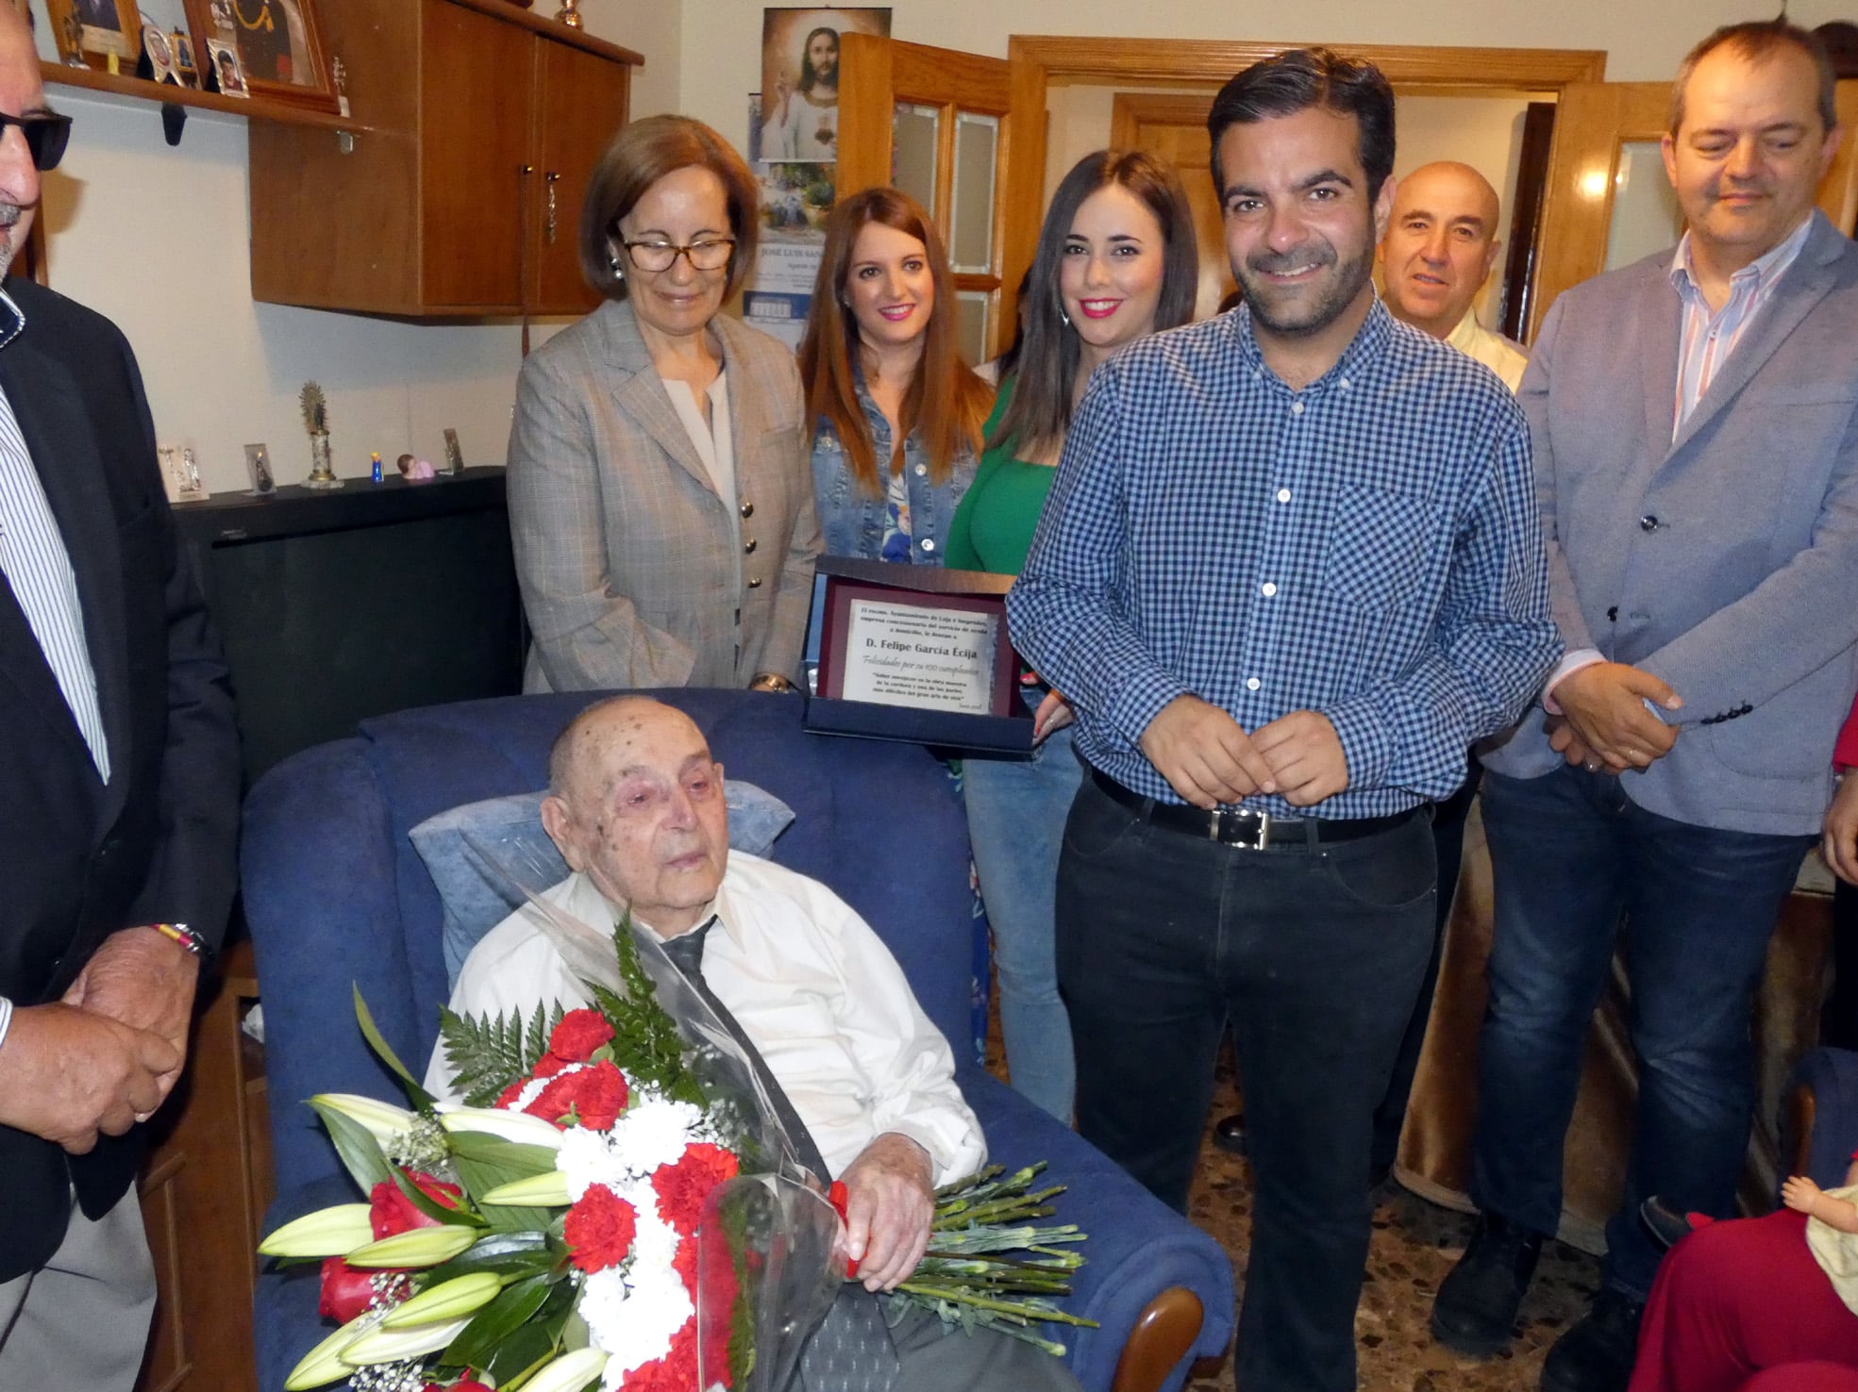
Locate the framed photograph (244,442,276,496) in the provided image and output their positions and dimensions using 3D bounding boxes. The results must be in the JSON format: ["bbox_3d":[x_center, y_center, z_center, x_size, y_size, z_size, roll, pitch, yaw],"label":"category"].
[{"bbox_3d":[-0.990,-0.336,2.383,0.028,0.076,0.040,10,15,25],"label":"framed photograph"}]

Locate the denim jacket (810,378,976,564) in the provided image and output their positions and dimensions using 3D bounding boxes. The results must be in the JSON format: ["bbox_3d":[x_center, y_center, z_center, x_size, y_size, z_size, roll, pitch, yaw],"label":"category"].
[{"bbox_3d":[-0.081,-0.250,2.532,0.430,0.540,0.260,2,14,-7],"label":"denim jacket"}]

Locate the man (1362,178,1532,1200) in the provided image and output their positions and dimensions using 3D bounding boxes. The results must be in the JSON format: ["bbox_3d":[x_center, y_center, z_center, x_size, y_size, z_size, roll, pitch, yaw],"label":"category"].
[{"bbox_3d":[0.696,0.028,2.521,0.500,1.670,0.340,10,15,26],"label":"man"}]

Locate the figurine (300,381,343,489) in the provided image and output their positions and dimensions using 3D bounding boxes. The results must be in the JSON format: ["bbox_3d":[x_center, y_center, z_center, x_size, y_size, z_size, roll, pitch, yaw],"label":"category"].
[{"bbox_3d":[-0.949,-0.407,2.509,0.048,0.162,0.052,10,15,25],"label":"figurine"}]

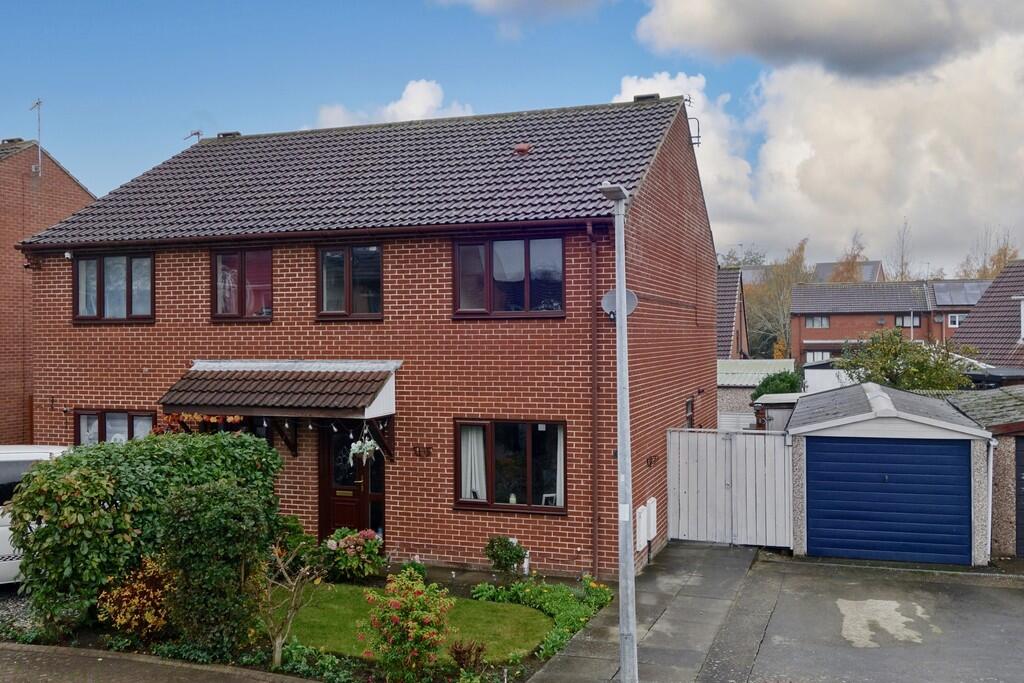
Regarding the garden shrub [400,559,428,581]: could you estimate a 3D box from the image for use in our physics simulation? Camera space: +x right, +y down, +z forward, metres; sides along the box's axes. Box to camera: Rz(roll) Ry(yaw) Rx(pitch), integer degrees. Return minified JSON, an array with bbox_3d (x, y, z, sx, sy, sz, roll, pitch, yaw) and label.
[{"bbox_3d":[-1.330,3.160,10.900,0.360,0.330,0.350,0,0,0],"label":"garden shrub"}]

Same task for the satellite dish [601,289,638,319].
[{"bbox_3d":[1.484,-0.523,11.100,0.510,0.450,0.360,0,0,22],"label":"satellite dish"}]

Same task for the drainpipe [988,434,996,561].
[{"bbox_3d":[7.262,2.421,12.050,0.080,1.890,0.080,0,0,18],"label":"drainpipe"}]

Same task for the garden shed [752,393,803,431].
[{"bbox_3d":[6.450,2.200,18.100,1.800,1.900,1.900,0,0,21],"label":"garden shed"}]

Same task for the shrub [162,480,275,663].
[{"bbox_3d":[-3.395,2.608,9.150,1.200,1.920,1.100,0,1,20],"label":"shrub"}]

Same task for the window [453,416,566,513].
[{"bbox_3d":[-0.030,1.777,11.330,1.700,1.310,0.120,0,0,20],"label":"window"}]

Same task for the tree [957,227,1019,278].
[{"bbox_3d":[45.466,-4.080,76.000,6.200,13.790,6.000,0,0,25],"label":"tree"}]

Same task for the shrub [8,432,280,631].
[{"bbox_3d":[-4.650,2.330,10.100,2.550,1.930,2.200,0,0,20],"label":"shrub"}]

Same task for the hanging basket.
[{"bbox_3d":[-2.088,1.533,11.200,0.420,0.440,0.400,0,1,0],"label":"hanging basket"}]

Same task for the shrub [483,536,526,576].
[{"bbox_3d":[-0.102,2.929,10.800,0.580,0.580,0.550,0,1,0],"label":"shrub"}]

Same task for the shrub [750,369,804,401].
[{"bbox_3d":[6.750,1.950,20.300,1.450,2.250,1.450,0,0,20],"label":"shrub"}]

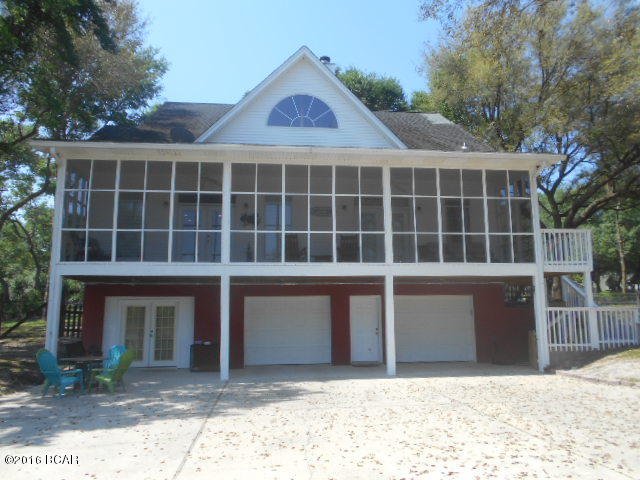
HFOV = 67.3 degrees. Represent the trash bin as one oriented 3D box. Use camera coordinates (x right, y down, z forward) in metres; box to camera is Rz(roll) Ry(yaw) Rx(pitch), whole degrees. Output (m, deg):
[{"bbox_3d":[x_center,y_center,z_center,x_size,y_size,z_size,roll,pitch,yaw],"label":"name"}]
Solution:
[{"bbox_3d":[-3.265,3.406,14.062,0.850,0.800,0.600,0,-7,-6],"label":"trash bin"}]

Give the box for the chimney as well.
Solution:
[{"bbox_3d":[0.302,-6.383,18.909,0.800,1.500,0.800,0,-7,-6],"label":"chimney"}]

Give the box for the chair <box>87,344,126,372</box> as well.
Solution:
[{"bbox_3d":[-5.180,3.058,11.789,0.740,0.940,0.800,-3,-8,20],"label":"chair"}]

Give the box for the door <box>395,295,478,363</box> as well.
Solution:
[{"bbox_3d":[3.752,2.896,15.738,2.720,2.130,0.090,0,-7,-6],"label":"door"}]

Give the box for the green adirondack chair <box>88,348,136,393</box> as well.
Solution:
[{"bbox_3d":[-4.654,2.928,10.881,0.800,0.960,0.740,-1,-7,6],"label":"green adirondack chair"}]

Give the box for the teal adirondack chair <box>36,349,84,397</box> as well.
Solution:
[{"bbox_3d":[-5.679,2.879,10.517,0.740,0.980,0.800,-4,-8,23],"label":"teal adirondack chair"}]

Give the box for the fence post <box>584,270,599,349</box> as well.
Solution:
[{"bbox_3d":[7.764,2.010,13.803,0.190,2.150,0.190,0,-7,-6],"label":"fence post"}]

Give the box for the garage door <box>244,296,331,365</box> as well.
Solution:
[{"bbox_3d":[-0.991,2.863,15.202,2.743,2.134,0.090,0,-7,-6],"label":"garage door"}]

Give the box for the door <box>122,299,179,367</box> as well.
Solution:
[{"bbox_3d":[-5.198,2.871,14.722,1.740,2.060,0.100,0,-7,-6],"label":"door"}]

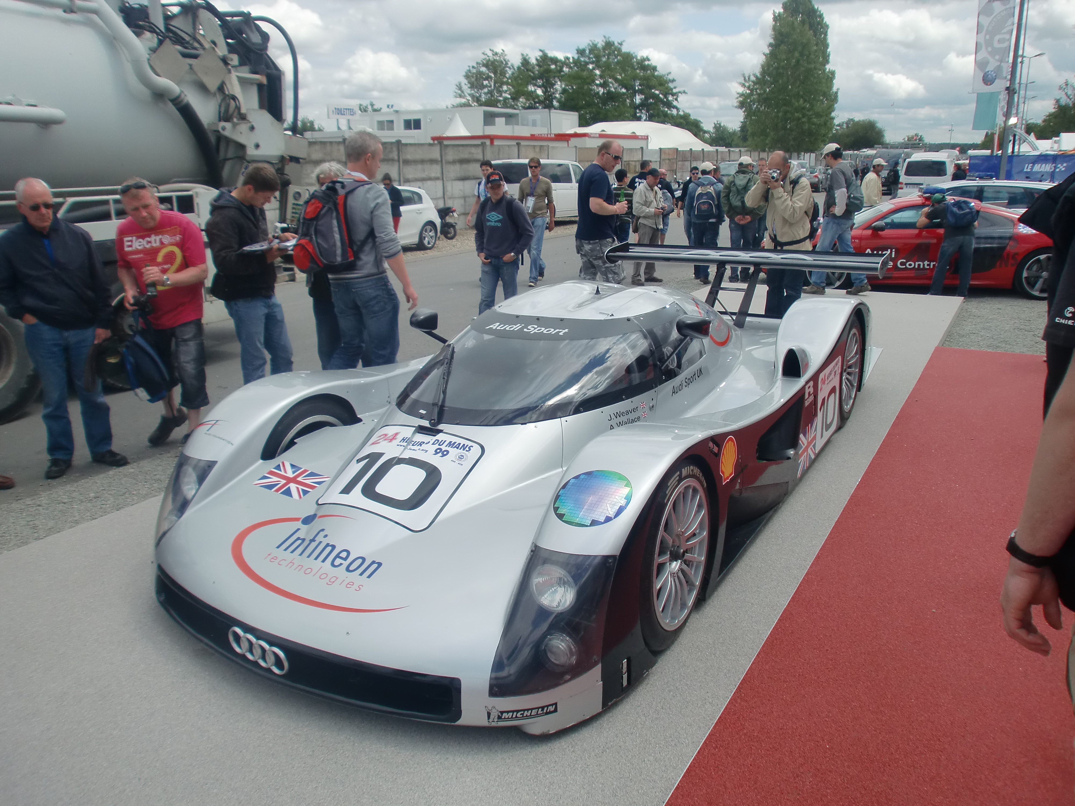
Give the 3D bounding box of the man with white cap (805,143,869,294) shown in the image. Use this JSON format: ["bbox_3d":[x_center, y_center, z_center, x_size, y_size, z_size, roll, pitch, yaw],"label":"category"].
[{"bbox_3d":[3.759,-2.285,10.017,0.720,1.820,0.520,10,20,37],"label":"man with white cap"}]

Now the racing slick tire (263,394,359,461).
[{"bbox_3d":[-1.044,0.277,3.468,0.290,0.650,0.650,8,18,30],"label":"racing slick tire"}]

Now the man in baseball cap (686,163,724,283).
[{"bbox_3d":[2.496,-2.710,12.096,0.550,1.728,0.430,4,17,19],"label":"man in baseball cap"}]

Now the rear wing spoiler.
[{"bbox_3d":[1.428,-0.844,5.833,1.960,0.500,0.550,8,18,31],"label":"rear wing spoiler"}]

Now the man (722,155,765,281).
[{"bbox_3d":[3.119,-2.772,12.119,0.600,1.801,0.450,7,18,27],"label":"man"}]

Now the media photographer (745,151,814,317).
[{"bbox_3d":[2.274,-1.469,7.633,0.540,1.721,0.500,12,21,40],"label":"media photographer"}]

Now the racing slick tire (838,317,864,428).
[{"bbox_3d":[1.751,-0.214,4.928,0.340,0.710,0.710,8,18,31],"label":"racing slick tire"}]

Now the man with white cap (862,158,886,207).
[{"bbox_3d":[6.044,-3.514,14.587,0.360,1.740,0.500,10,19,36],"label":"man with white cap"}]

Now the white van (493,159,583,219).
[{"bbox_3d":[0.262,-6.777,26.149,1.900,1.960,4.890,8,18,31],"label":"white van"}]

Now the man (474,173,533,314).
[{"bbox_3d":[-0.380,-1.377,7.721,0.540,1.637,0.340,-2,16,-1],"label":"man"}]

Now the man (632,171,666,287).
[{"bbox_3d":[1.631,-2.570,11.784,0.380,1.630,0.460,10,19,35],"label":"man"}]

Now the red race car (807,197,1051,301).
[{"bbox_3d":[5.444,-2.202,11.174,4.430,1.250,1.920,5,17,23],"label":"red race car"}]

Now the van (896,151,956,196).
[{"bbox_3d":[14.563,-8.155,29.944,1.850,2.150,4.800,7,18,28],"label":"van"}]

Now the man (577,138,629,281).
[{"bbox_3d":[0.587,-1.389,7.168,0.430,1.803,0.510,3,16,16],"label":"man"}]

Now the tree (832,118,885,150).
[{"bbox_3d":[33.641,-26.780,85.909,5.800,6.725,5.800,4,17,20],"label":"tree"}]

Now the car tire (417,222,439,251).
[{"bbox_3d":[-2.638,-3.950,19.172,0.210,0.632,0.632,8,18,31],"label":"car tire"}]

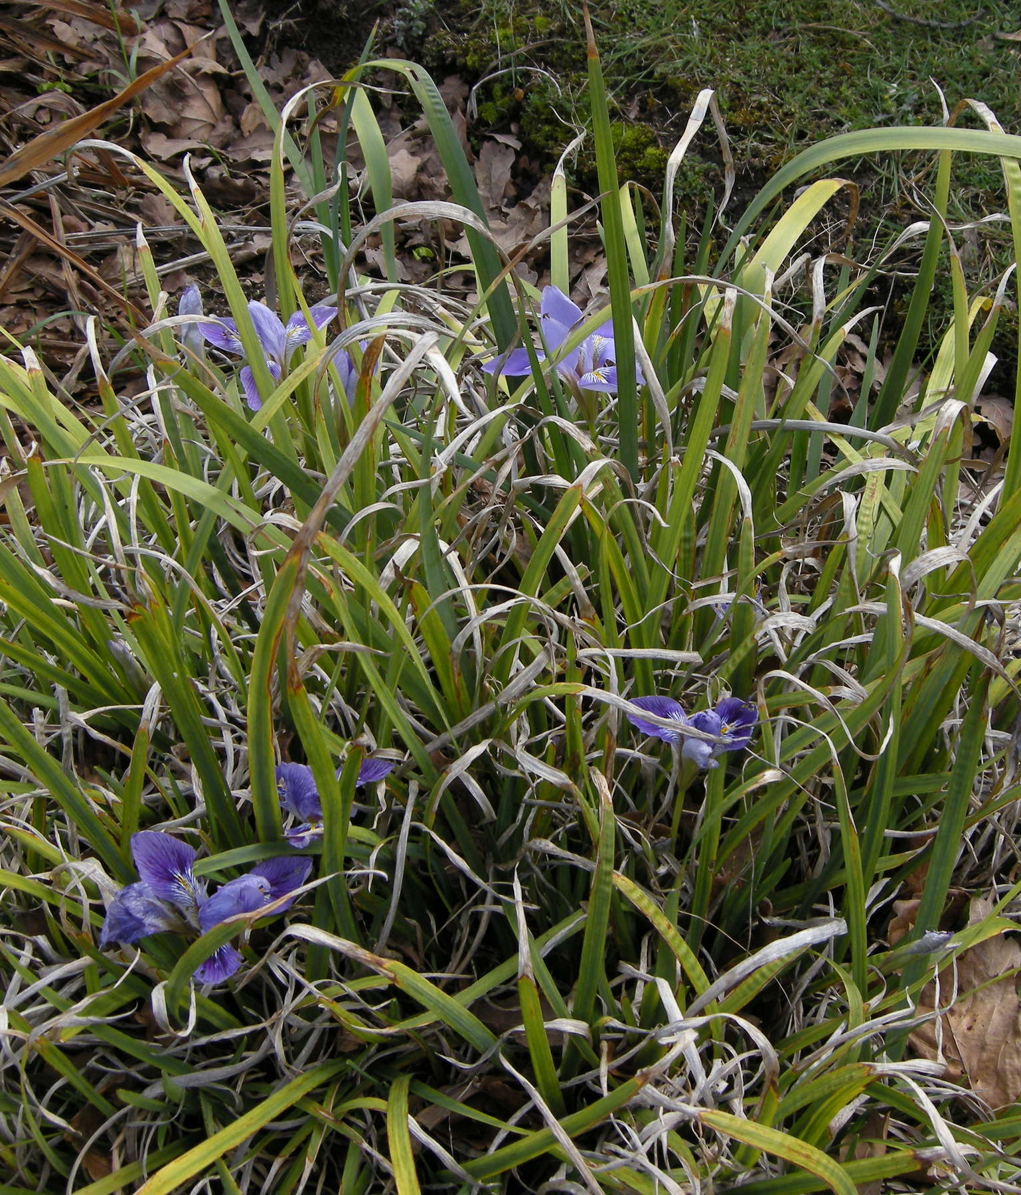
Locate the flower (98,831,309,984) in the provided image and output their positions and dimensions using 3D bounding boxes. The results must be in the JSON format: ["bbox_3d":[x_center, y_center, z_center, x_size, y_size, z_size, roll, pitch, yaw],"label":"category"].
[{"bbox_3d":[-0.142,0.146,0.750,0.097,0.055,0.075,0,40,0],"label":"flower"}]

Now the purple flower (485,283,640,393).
[{"bbox_3d":[0.032,-0.152,0.960,0.092,0.060,0.078,0,40,0],"label":"purple flower"}]

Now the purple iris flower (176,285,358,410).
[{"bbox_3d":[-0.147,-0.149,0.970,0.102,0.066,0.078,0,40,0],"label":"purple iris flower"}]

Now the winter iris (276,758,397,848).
[{"bbox_3d":[-0.089,0.106,0.830,0.066,0.045,0.058,0,40,0],"label":"winter iris"}]

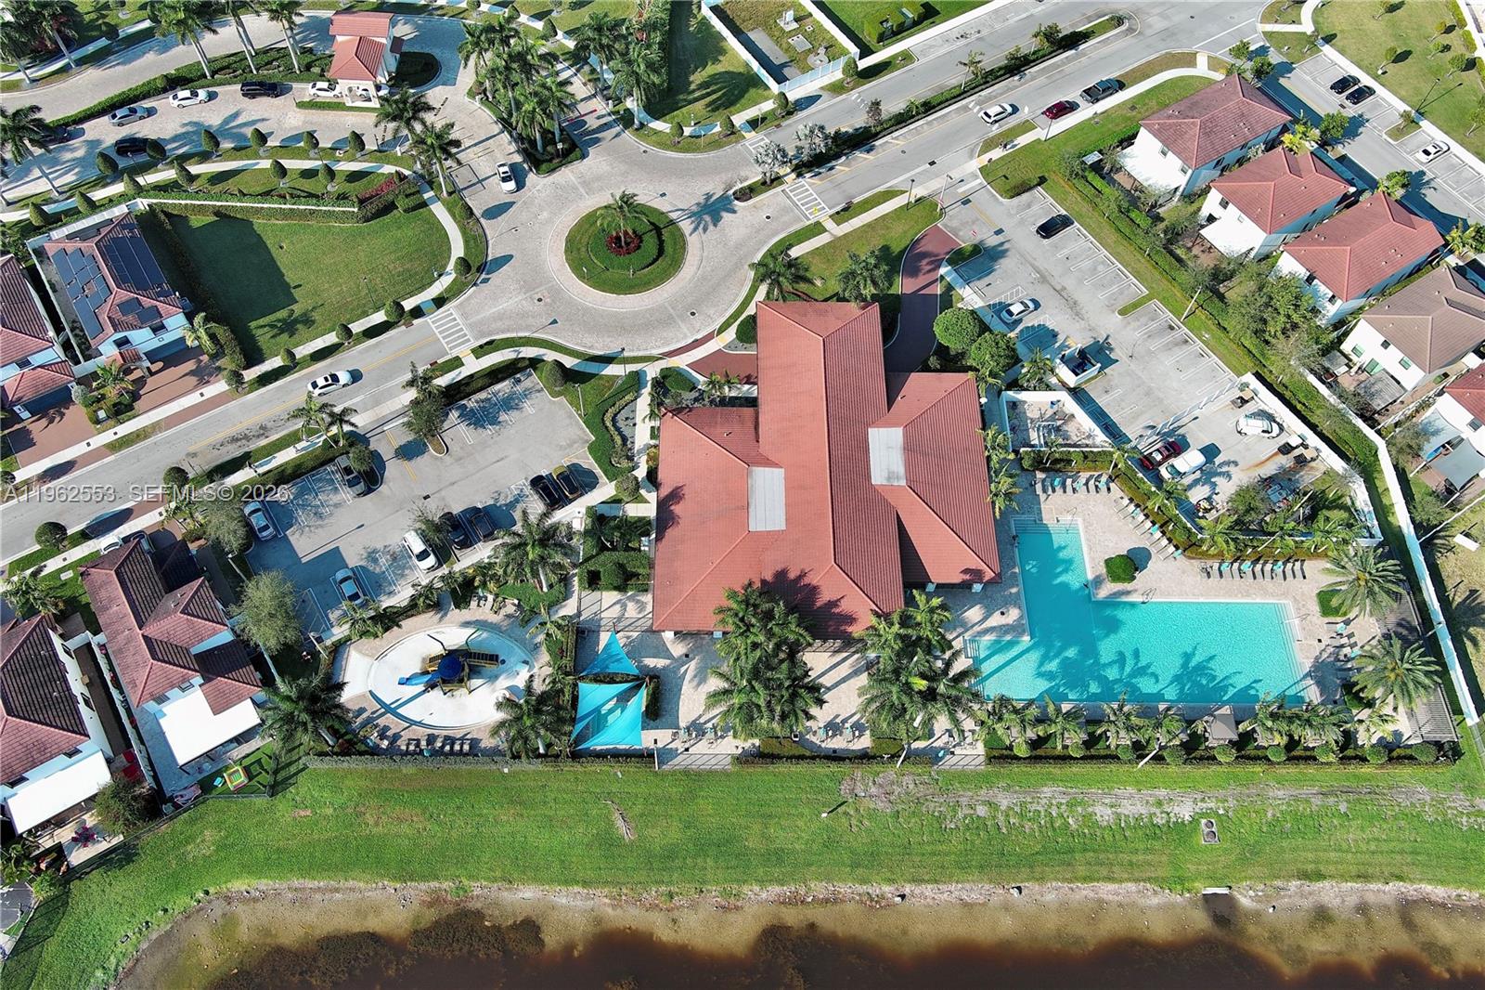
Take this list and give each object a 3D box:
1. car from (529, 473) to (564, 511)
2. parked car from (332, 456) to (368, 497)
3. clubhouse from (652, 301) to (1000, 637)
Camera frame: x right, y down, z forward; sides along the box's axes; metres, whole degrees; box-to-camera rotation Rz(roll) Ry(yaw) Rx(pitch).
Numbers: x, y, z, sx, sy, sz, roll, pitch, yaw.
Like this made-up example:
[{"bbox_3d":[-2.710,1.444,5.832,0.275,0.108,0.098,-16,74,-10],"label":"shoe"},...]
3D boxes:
[{"bbox_3d":[-22.086,-0.419,135.494,1.840,1.650,4.500,-29,65,-17],"label":"car"},{"bbox_3d":[-44.415,-2.180,135.829,1.840,1.650,4.550,-28,65,-16],"label":"parked car"},{"bbox_3d":[9.110,-2.931,133.062,36.744,9.969,42.715,0,60,-1],"label":"clubhouse"}]

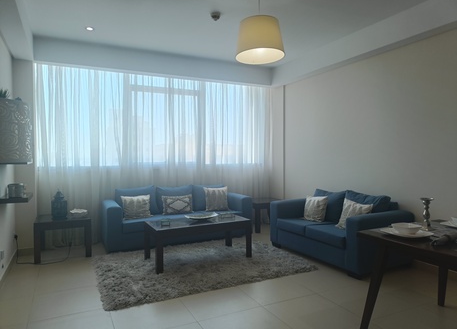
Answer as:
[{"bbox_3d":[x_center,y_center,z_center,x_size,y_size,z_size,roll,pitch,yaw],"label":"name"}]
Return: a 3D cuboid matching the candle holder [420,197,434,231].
[{"bbox_3d":[1.555,0.383,2.579,0.108,0.250,0.108,-1,1,-26],"label":"candle holder"}]

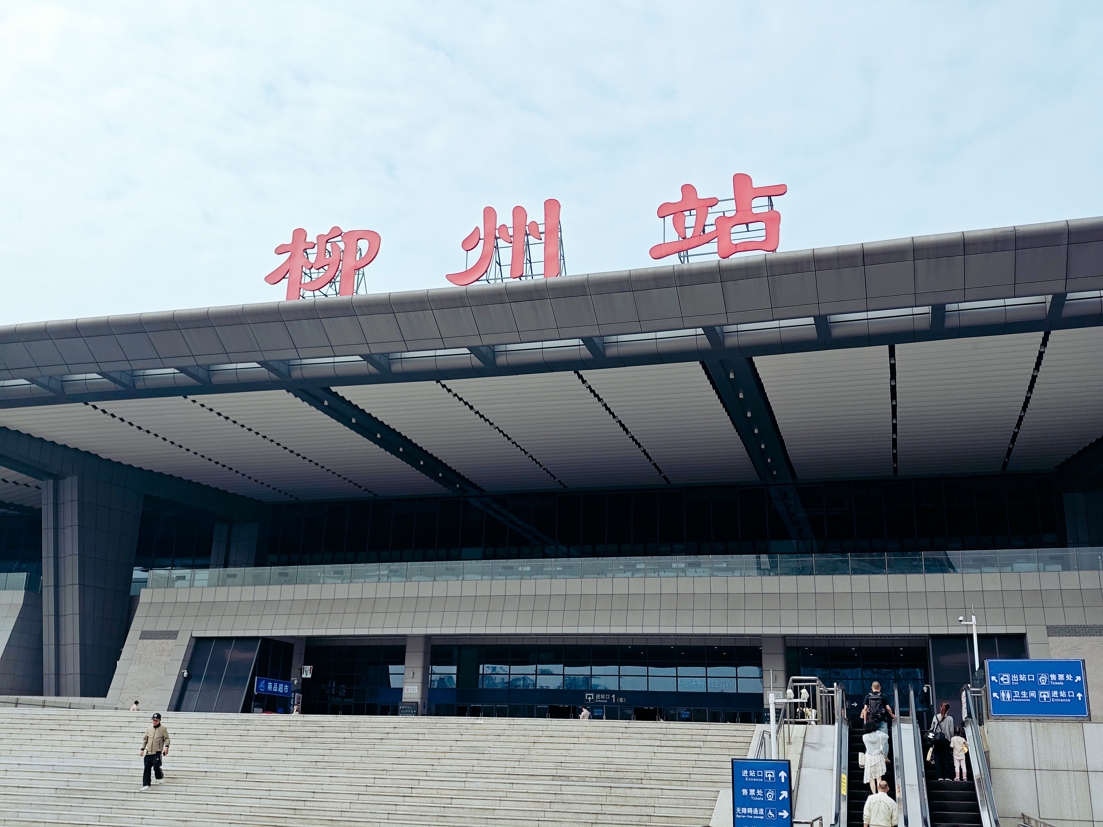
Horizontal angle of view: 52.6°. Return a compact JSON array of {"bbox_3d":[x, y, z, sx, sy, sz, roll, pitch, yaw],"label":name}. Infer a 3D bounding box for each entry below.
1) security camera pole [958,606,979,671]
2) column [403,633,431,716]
[{"bbox_3d":[11.970,7.330,31.780,0.465,3.708,0.200,-3,-18,17],"label":"security camera pole"},{"bbox_3d":[-7.745,15.653,63.991,1.103,5.660,1.020,-3,-18,17],"label":"column"}]

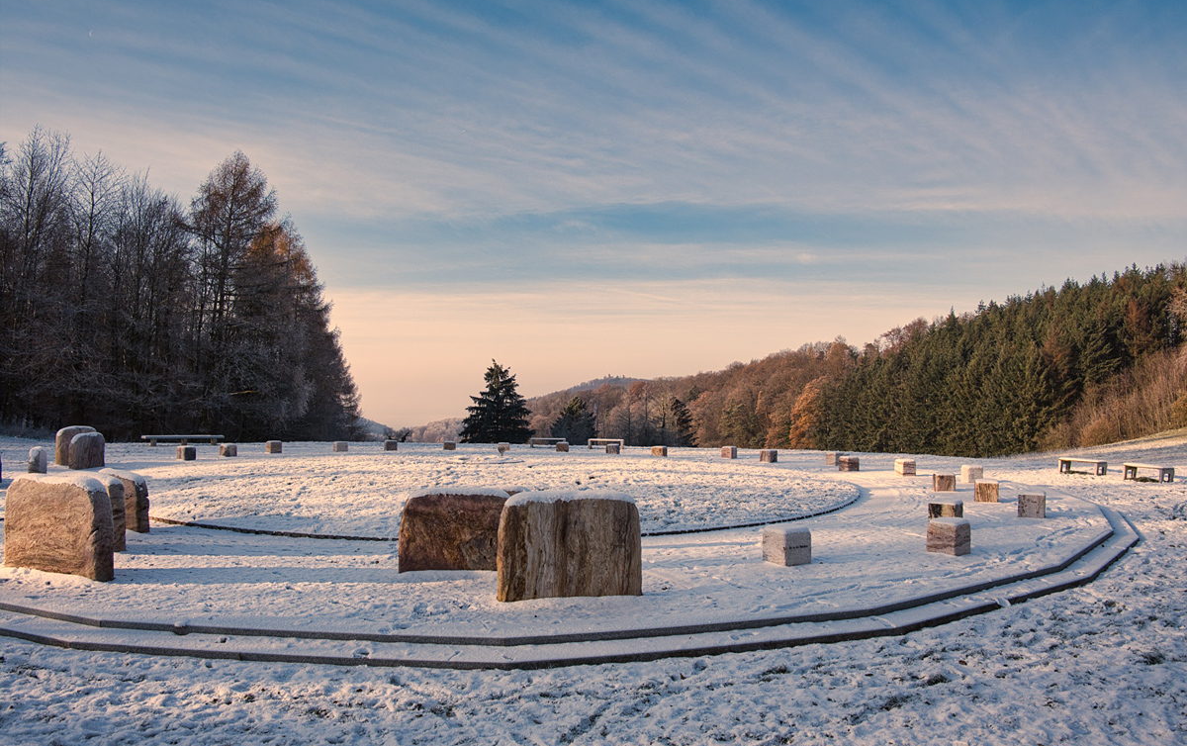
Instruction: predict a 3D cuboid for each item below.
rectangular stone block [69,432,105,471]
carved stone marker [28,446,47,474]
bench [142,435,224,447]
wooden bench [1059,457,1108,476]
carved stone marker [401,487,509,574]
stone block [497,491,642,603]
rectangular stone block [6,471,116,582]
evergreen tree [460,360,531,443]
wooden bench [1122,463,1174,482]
[{"bbox_3d":[-13.930,2.114,21.765,0.270,1.000,1.050,0,-2,8],"label":"rectangular stone block"},{"bbox_3d":[-14.047,2.208,20.021,0.280,0.670,0.280,1,-2,0],"label":"carved stone marker"},{"bbox_3d":[-17.184,2.822,33.205,3.100,0.430,0.450,3,-3,-40],"label":"bench"},{"bbox_3d":[14.798,2.825,23.913,0.350,0.430,1.400,1,-2,-13],"label":"wooden bench"},{"bbox_3d":[-1.531,1.791,9.118,1.360,0.920,0.330,1,-2,-7],"label":"carved stone marker"},{"bbox_3d":[-0.243,1.719,7.954,1.400,1.000,0.340,1,-2,-11],"label":"stone block"},{"bbox_3d":[-5.937,1.670,8.776,1.520,1.030,0.260,0,-3,24],"label":"rectangular stone block"},{"bbox_3d":[-8.077,2.273,64.957,5.700,6.800,5.700,1,-2,0],"label":"evergreen tree"},{"bbox_3d":[15.269,2.740,21.785,0.360,0.440,1.350,1,-2,-7],"label":"wooden bench"}]

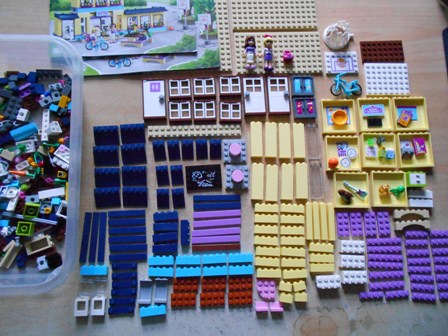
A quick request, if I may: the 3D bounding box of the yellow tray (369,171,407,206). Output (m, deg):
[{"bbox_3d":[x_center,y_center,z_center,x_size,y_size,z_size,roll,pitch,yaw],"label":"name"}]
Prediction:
[{"bbox_3d":[0.230,0.029,0.471,0.048,0.008,0.050,1,81,-3],"label":"yellow tray"}]

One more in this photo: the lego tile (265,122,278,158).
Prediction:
[{"bbox_3d":[0.066,-0.038,0.472,0.016,0.008,0.050,1,82,-2],"label":"lego tile"}]

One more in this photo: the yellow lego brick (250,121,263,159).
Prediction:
[{"bbox_3d":[0.045,-0.039,0.469,0.016,0.008,0.050,-1,81,-4],"label":"yellow lego brick"}]

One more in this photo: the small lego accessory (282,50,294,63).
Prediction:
[{"bbox_3d":[0.094,-0.160,0.484,0.013,0.011,0.013,1,81,-3],"label":"small lego accessory"}]

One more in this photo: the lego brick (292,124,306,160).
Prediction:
[{"bbox_3d":[0.104,-0.038,0.471,0.016,0.008,0.050,1,81,-3],"label":"lego brick"}]

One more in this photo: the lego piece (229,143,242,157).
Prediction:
[{"bbox_3d":[0.015,-0.025,0.460,0.016,0.011,0.016,1,81,-3],"label":"lego piece"}]

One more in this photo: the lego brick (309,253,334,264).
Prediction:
[{"bbox_3d":[0.129,0.119,0.448,0.032,0.008,0.011,0,81,-3],"label":"lego brick"}]

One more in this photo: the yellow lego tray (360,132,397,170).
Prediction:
[{"bbox_3d":[0.219,-0.024,0.475,0.048,0.008,0.050,0,82,-2],"label":"yellow lego tray"}]

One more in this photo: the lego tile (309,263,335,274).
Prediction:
[{"bbox_3d":[0.130,0.132,0.448,0.032,0.008,0.011,0,82,-2],"label":"lego tile"}]

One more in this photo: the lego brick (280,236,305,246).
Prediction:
[{"bbox_3d":[0.092,0.098,0.454,0.032,0.008,0.011,2,82,-2],"label":"lego brick"}]

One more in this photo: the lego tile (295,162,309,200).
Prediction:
[{"bbox_3d":[0.107,0.018,0.466,0.016,0.008,0.050,1,81,-3],"label":"lego tile"}]

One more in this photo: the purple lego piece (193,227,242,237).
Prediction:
[{"bbox_3d":[-0.010,0.087,0.455,0.064,0.003,0.008,-3,82,-2],"label":"purple lego piece"}]

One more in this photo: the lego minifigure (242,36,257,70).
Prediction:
[{"bbox_3d":[0.037,-0.167,0.482,0.021,0.015,0.049,0,81,-3],"label":"lego minifigure"}]

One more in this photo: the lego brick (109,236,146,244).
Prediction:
[{"bbox_3d":[-0.125,0.093,0.440,0.048,0.003,0.008,-1,81,-3],"label":"lego brick"}]

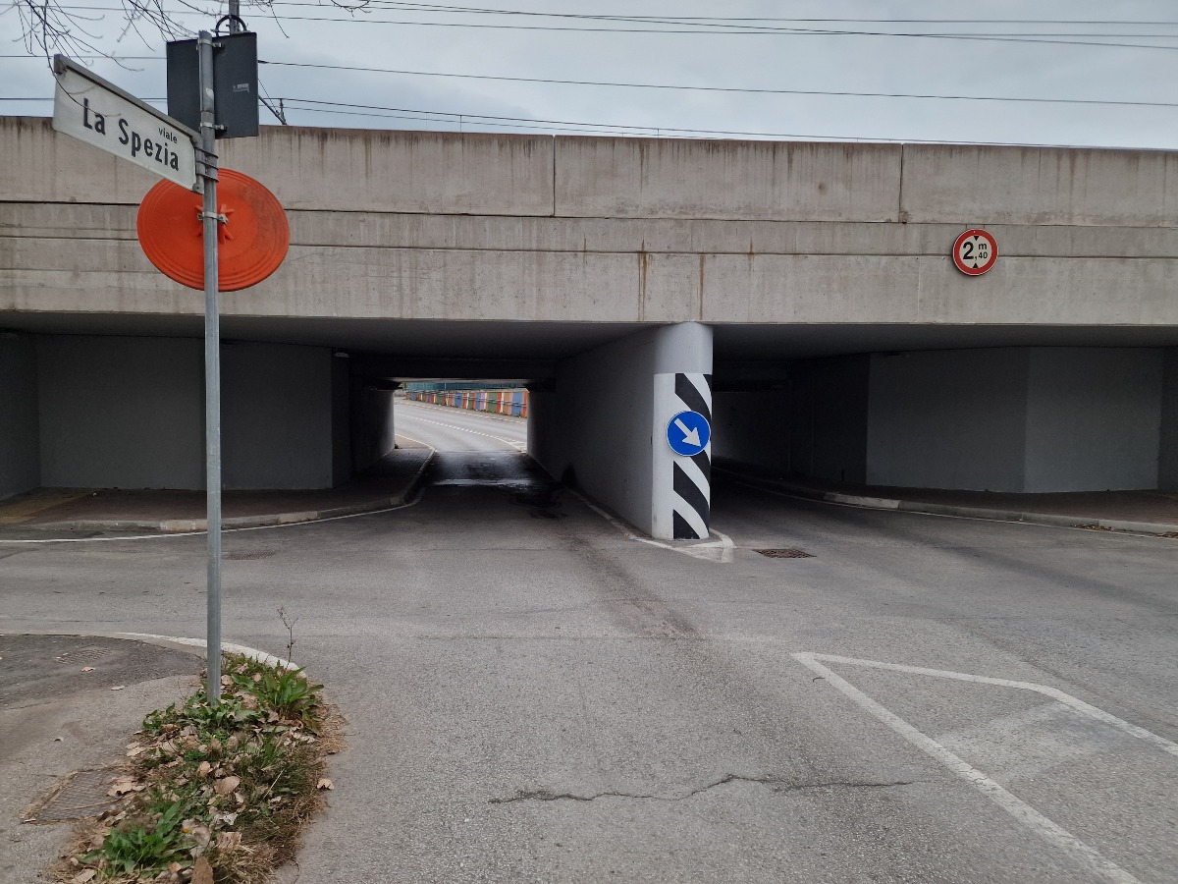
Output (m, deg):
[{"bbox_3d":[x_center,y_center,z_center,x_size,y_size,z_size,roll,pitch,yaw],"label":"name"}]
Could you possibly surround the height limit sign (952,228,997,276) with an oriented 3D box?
[{"bbox_3d":[5.069,-2.489,10.270,0.600,0.600,0.050,0,3,-3],"label":"height limit sign"}]

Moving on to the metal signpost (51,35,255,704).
[{"bbox_3d":[-1.853,-0.305,3.402,0.560,3.240,1.050,1,3,4],"label":"metal signpost"}]

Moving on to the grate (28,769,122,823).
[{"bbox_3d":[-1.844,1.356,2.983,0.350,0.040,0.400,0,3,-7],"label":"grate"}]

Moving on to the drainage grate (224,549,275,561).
[{"bbox_3d":[-3.826,1.297,8.797,0.480,0.040,0.480,0,3,-5],"label":"drainage grate"}]

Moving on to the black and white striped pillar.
[{"bbox_3d":[1.218,0.174,10.675,0.780,2.220,0.600,0,3,-10],"label":"black and white striped pillar"}]

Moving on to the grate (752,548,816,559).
[{"bbox_3d":[2.294,1.339,9.225,0.520,0.040,0.480,0,3,-9],"label":"grate"}]

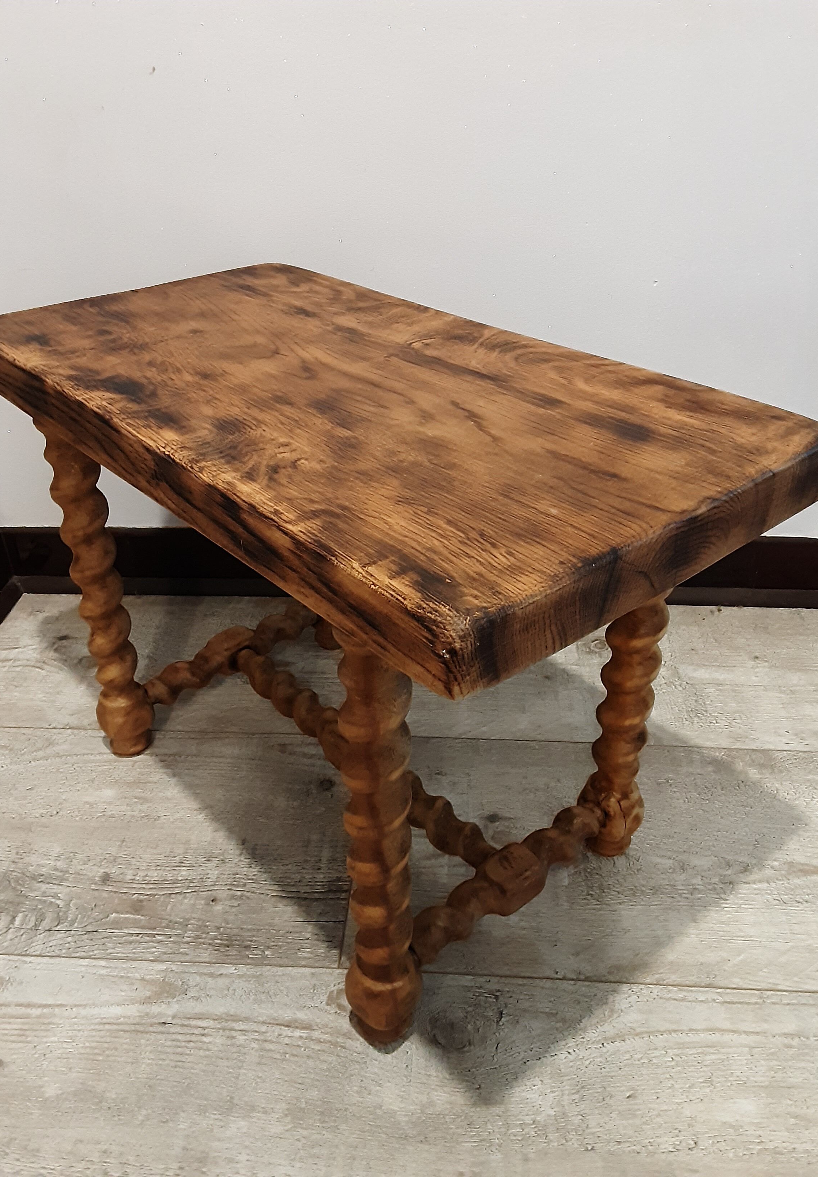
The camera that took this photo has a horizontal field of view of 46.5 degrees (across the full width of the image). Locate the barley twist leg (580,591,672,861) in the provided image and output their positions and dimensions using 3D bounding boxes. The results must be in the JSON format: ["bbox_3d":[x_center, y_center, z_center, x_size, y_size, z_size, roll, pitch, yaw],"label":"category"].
[{"bbox_3d":[0.169,0.068,0.725,0.055,0.364,0.055,-25,38,-33],"label":"barley twist leg"}]

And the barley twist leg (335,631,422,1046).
[{"bbox_3d":[-0.019,0.154,0.590,0.055,0.364,0.055,-1,31,0],"label":"barley twist leg"}]

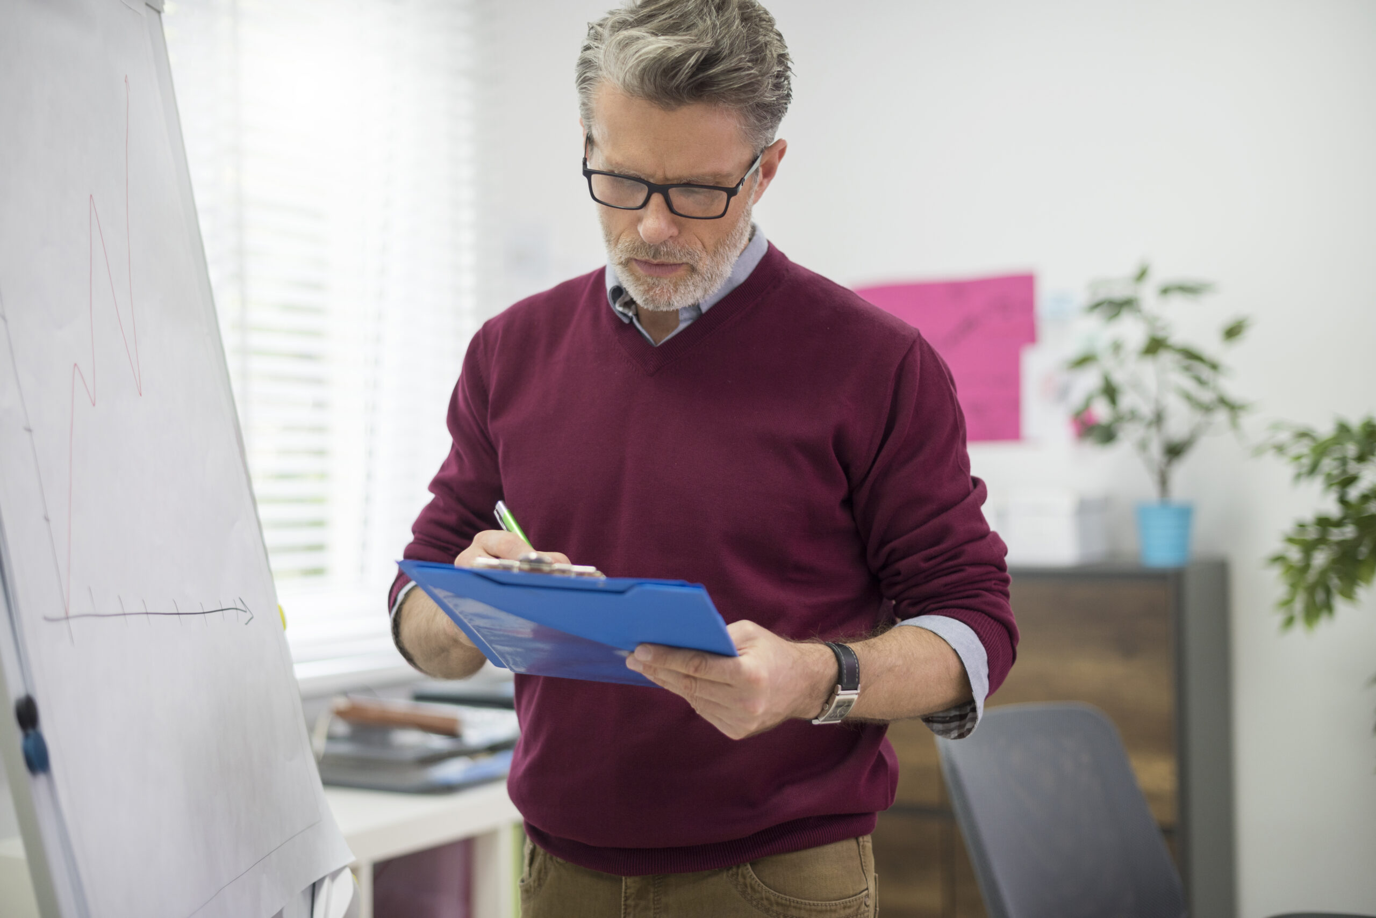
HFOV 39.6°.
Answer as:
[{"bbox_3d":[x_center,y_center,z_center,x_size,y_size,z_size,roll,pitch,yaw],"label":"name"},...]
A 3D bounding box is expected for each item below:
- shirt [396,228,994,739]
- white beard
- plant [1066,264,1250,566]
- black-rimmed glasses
[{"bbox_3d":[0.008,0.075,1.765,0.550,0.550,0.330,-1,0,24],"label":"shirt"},{"bbox_3d":[-0.008,-0.180,1.685,0.138,0.088,0.100,8,26,8],"label":"white beard"},{"bbox_3d":[0.861,-0.080,3.500,0.335,0.550,0.320,-1,-2,24],"label":"plant"},{"bbox_3d":[-0.010,-0.254,1.682,0.140,0.043,0.140,8,26,8],"label":"black-rimmed glasses"}]

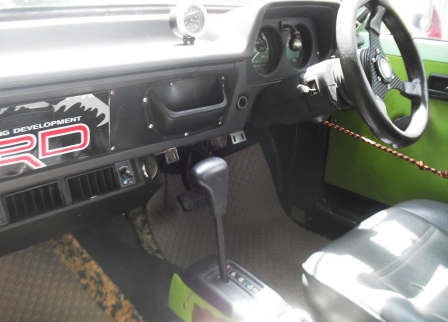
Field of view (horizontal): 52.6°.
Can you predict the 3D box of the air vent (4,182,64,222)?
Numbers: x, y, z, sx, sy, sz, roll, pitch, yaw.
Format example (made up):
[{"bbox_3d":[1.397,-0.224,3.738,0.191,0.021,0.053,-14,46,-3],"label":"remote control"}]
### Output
[{"bbox_3d":[-0.315,0.066,0.749,0.030,0.045,0.096,-1,12,45],"label":"air vent"}]

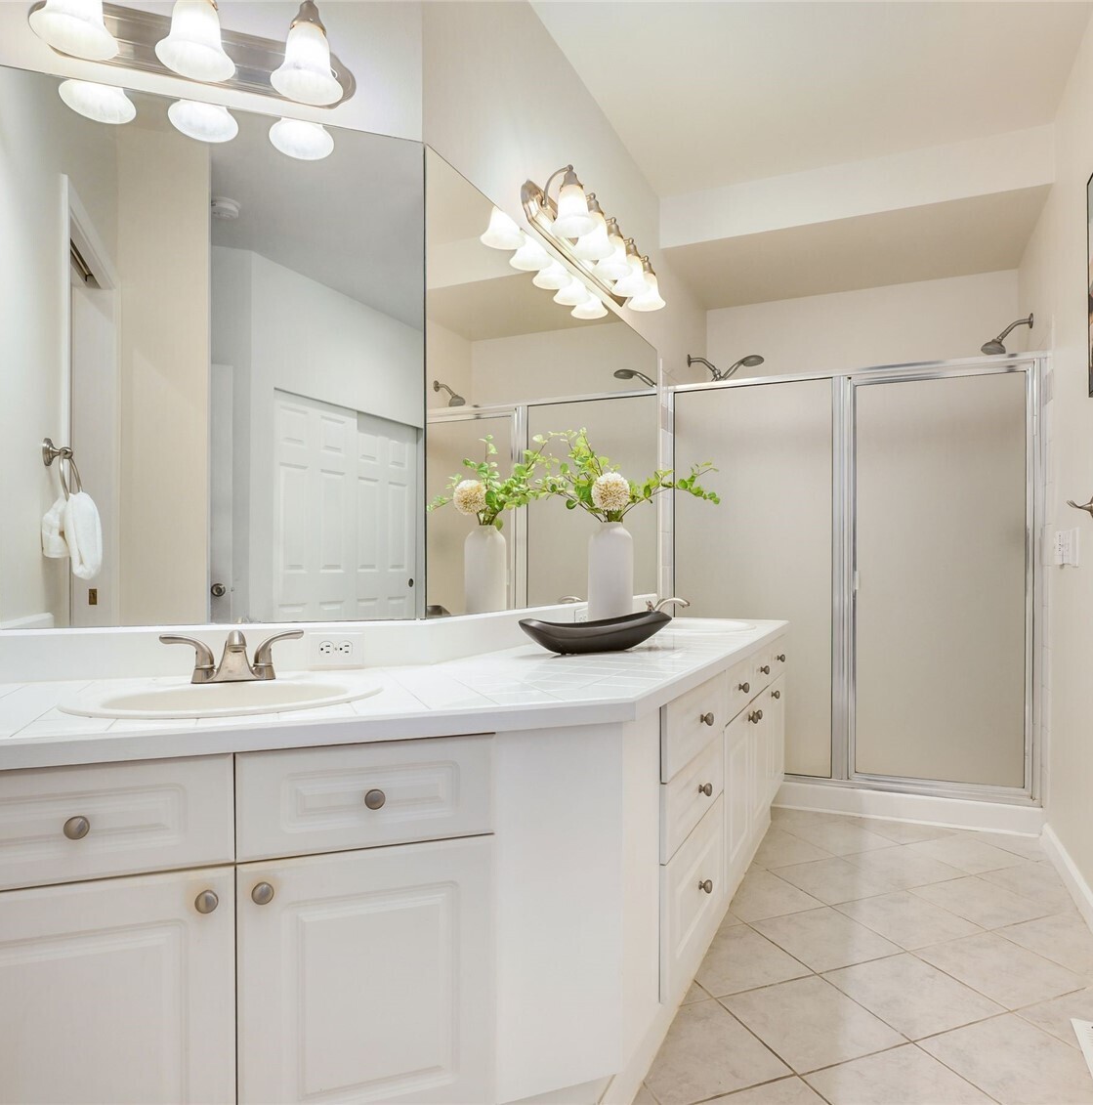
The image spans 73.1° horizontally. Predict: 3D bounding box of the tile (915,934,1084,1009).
[{"bbox_3d":[1.176,1.087,1.912,0.298,0.010,0.298,0,-1,-20],"label":"tile"}]

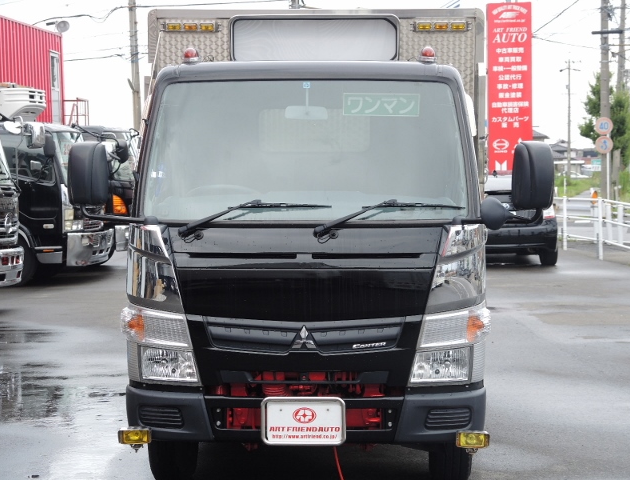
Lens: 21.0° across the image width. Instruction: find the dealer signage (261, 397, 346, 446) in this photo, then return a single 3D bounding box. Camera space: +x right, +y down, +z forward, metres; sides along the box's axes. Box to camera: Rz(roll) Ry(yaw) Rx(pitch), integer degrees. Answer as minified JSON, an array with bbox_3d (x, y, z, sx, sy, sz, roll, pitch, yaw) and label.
[{"bbox_3d":[-0.052,0.816,7.650,0.380,0.220,0.030,0,2,2],"label":"dealer signage"}]

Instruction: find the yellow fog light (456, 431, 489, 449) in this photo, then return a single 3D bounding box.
[{"bbox_3d":[0.727,0.918,7.810,0.155,0.078,0.080,0,2,2],"label":"yellow fog light"}]

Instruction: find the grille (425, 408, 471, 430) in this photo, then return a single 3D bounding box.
[{"bbox_3d":[0.609,0.817,7.760,0.212,0.103,0.050,0,2,-7],"label":"grille"}]

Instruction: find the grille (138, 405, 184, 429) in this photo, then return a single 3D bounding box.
[{"bbox_3d":[-0.698,0.797,7.680,0.215,0.110,0.075,1,2,14],"label":"grille"}]

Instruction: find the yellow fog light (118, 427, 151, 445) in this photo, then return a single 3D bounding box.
[{"bbox_3d":[-0.832,0.904,7.850,0.153,0.078,0.080,0,2,-3],"label":"yellow fog light"}]

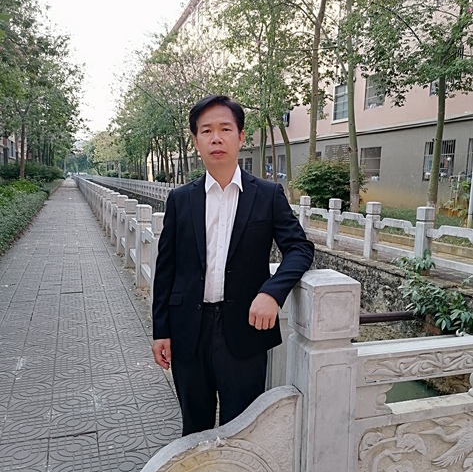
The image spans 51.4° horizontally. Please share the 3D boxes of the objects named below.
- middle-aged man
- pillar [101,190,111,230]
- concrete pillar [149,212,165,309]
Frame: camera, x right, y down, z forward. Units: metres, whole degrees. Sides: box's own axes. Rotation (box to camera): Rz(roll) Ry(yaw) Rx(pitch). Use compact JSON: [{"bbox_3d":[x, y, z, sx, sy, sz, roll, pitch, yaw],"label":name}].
[{"bbox_3d":[-0.021,0.351,1.817,0.590,1.710,0.380,2,7,8],"label":"middle-aged man"},{"bbox_3d":[-3.409,-0.676,12.935,0.180,1.061,0.180,-1,7,-19],"label":"pillar"},{"bbox_3d":[-0.754,0.289,5.057,0.180,1.061,0.180,-1,7,-19],"label":"concrete pillar"}]

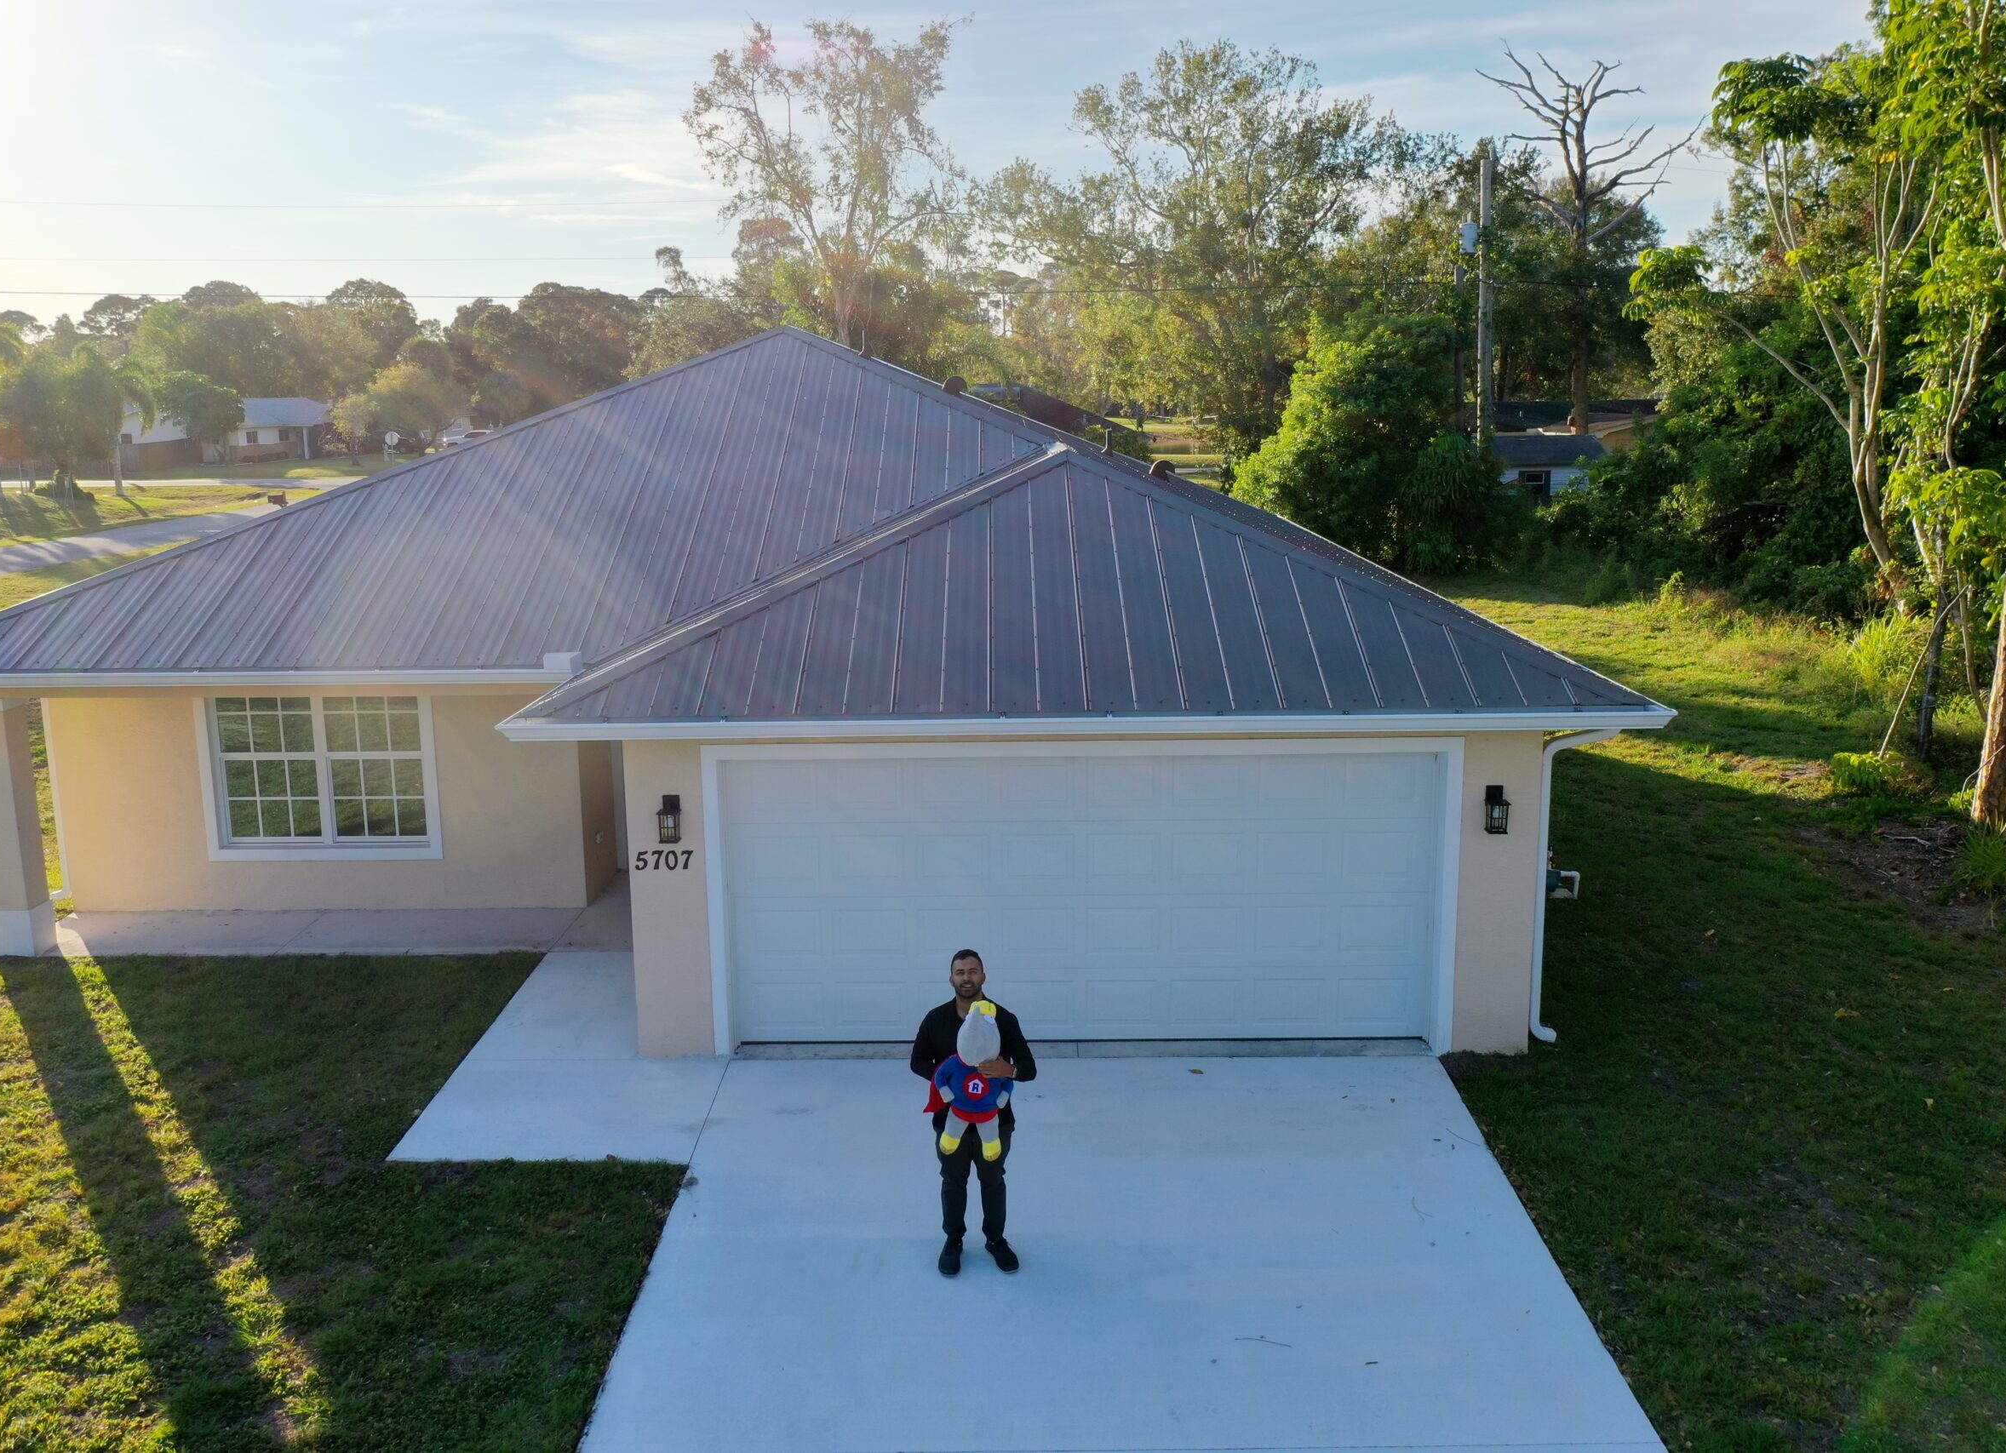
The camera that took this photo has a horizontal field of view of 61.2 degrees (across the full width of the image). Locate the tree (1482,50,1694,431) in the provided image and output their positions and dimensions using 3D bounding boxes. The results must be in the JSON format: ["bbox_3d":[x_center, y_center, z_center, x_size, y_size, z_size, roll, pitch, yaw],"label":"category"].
[{"bbox_3d":[19.218,-14.335,56.059,6.800,15.100,6.000,-1,11,1],"label":"tree"}]

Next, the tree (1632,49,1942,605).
[{"bbox_3d":[15.868,-7.818,34.347,6.100,11.050,5.300,-1,11,1],"label":"tree"}]

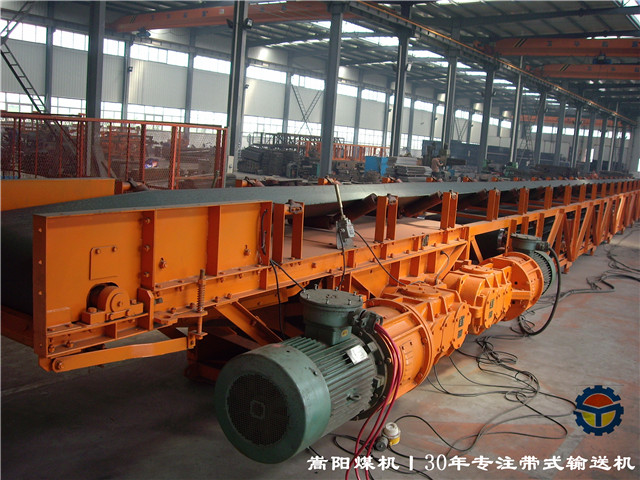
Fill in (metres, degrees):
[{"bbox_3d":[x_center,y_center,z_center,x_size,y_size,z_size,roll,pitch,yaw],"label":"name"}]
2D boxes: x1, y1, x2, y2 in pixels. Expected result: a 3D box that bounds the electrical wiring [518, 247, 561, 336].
[{"bbox_3d":[2.023,0.461,6.473,0.369,0.892,0.321,8,9,30],"label":"electrical wiring"}]

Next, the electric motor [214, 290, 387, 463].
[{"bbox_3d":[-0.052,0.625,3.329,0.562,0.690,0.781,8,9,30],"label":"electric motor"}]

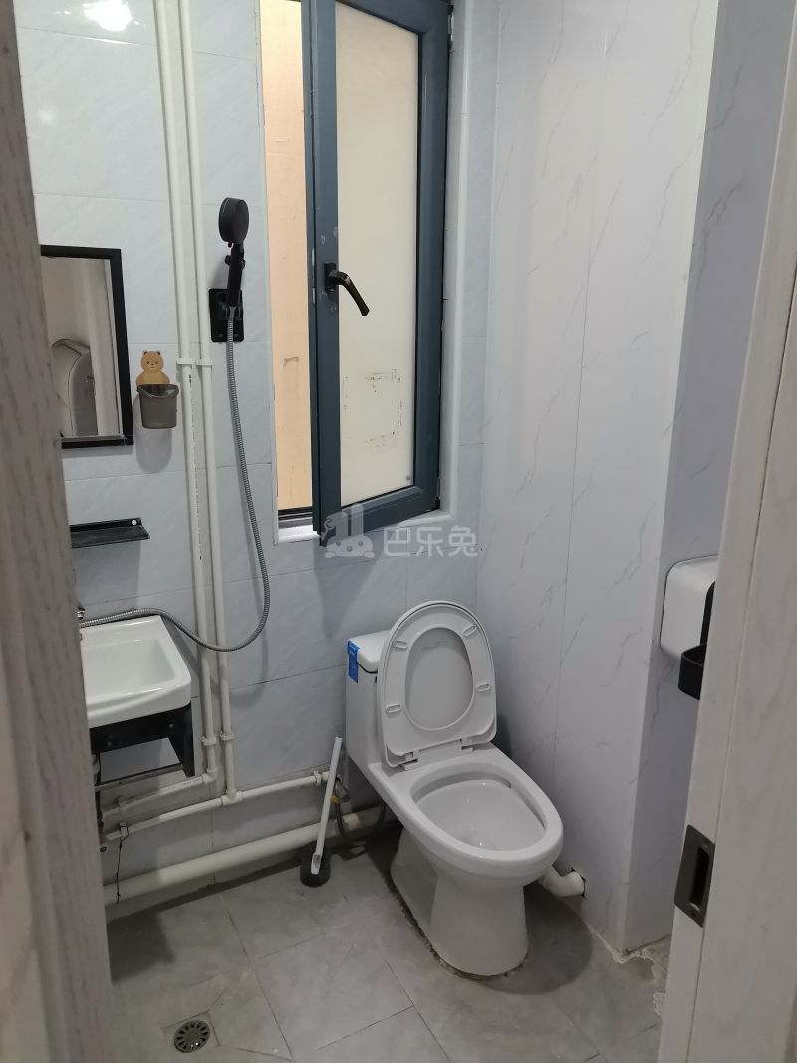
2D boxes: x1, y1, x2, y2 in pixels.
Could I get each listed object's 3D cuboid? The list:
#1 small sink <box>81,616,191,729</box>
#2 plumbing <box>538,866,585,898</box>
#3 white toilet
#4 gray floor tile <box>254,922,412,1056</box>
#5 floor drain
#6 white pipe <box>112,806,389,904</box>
[{"bbox_3d":[-0.678,0.349,1.760,0.425,0.142,0.410,-8,18,-26],"label":"small sink"},{"bbox_3d":[0.431,0.935,2.217,0.110,0.070,0.130,-8,18,-26],"label":"plumbing"},{"bbox_3d":[0.161,0.625,2.109,0.372,0.810,0.650,-8,18,-26],"label":"white toilet"},{"bbox_3d":[-0.161,1.086,1.987,0.300,0.010,0.300,-8,18,-26],"label":"gray floor tile"},{"bbox_3d":[-0.457,1.124,1.841,0.080,0.010,0.080,1,16,0],"label":"floor drain"},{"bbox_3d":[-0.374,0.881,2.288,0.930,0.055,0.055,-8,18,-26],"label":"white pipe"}]

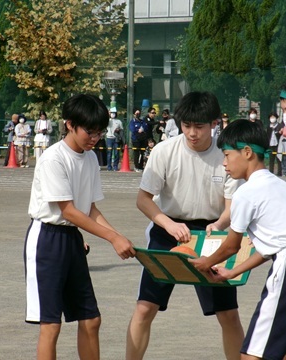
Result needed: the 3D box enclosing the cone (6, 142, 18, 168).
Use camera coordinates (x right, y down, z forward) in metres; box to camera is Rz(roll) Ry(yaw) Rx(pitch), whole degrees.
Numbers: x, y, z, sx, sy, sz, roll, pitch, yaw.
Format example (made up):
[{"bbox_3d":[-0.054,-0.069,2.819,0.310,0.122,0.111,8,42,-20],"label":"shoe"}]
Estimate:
[{"bbox_3d":[-3.542,-0.681,53.400,0.390,0.700,0.390,1,2,0],"label":"cone"}]

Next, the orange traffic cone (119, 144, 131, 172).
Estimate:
[{"bbox_3d":[-0.436,-0.561,51.100,0.390,0.700,0.390,1,2,0],"label":"orange traffic cone"}]

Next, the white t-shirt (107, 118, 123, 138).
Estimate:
[{"bbox_3d":[-0.756,-1.360,52.200,0.490,0.550,0.280,1,2,12],"label":"white t-shirt"}]

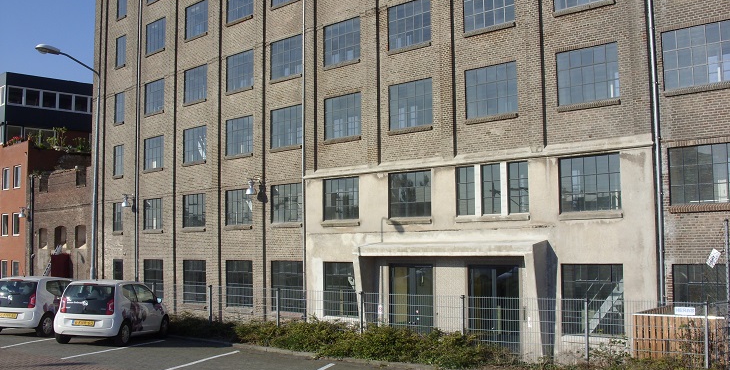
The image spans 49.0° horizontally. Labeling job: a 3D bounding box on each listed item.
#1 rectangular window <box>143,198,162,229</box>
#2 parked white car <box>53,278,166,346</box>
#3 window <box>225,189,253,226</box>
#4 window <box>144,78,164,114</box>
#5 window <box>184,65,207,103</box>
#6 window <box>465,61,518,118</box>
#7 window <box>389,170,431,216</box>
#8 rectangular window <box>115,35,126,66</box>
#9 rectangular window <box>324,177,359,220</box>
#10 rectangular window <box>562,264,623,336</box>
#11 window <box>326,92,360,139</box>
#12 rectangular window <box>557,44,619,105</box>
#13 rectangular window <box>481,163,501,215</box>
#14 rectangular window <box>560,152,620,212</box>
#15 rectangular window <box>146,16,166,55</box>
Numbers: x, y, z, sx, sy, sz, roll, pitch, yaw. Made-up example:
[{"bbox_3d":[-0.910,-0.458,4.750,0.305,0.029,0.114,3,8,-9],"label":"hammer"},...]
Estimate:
[{"bbox_3d":[-9.769,1.339,36.807,0.150,1.438,1.812,4,-6,-44],"label":"rectangular window"},{"bbox_3d":[-5.926,3.010,19.218,1.680,1.490,3.540,1,-7,8],"label":"parked white car"},{"bbox_3d":[-4.794,0.861,30.922,0.160,1.368,1.778,3,-6,-44],"label":"window"},{"bbox_3d":[-9.421,-3.978,36.133,0.160,1.426,1.767,3,-6,-44],"label":"window"},{"bbox_3d":[-7.360,-4.329,34.652,0.150,1.491,1.815,4,-6,-44],"label":"window"},{"bbox_3d":[3.566,-2.663,22.570,0.140,1.450,1.783,4,-6,-44],"label":"window"},{"bbox_3d":[1.375,0.283,24.582,0.140,1.408,1.780,4,-6,-44],"label":"window"},{"bbox_3d":[-11.886,-6.483,38.963,0.140,1.424,0.974,4,-6,-43],"label":"rectangular window"},{"bbox_3d":[-0.746,0.501,26.613,0.160,1.381,1.766,3,-6,-44],"label":"rectangular window"},{"bbox_3d":[5.635,2.850,19.758,0.160,1.827,1.792,3,-6,-44],"label":"rectangular window"},{"bbox_3d":[-0.743,-2.311,27.007,0.140,1.450,1.789,4,-6,-44],"label":"window"},{"bbox_3d":[5.604,-2.773,20.287,0.140,1.430,1.752,4,-6,-45],"label":"rectangular window"},{"bbox_3d":[3.516,0.125,22.377,0.140,1.408,0.645,4,-6,-44],"label":"rectangular window"},{"bbox_3d":[5.672,-0.045,20.171,0.140,1.408,1.758,4,-6,-44],"label":"rectangular window"},{"bbox_3d":[-9.813,-6.959,37.480,0.150,1.472,1.812,4,-6,-44],"label":"rectangular window"}]

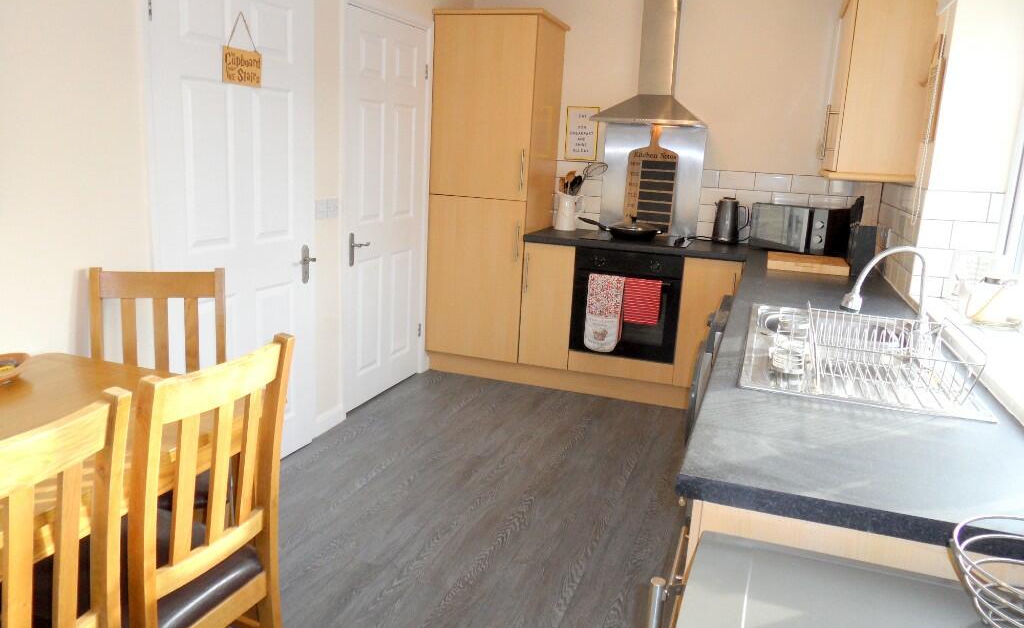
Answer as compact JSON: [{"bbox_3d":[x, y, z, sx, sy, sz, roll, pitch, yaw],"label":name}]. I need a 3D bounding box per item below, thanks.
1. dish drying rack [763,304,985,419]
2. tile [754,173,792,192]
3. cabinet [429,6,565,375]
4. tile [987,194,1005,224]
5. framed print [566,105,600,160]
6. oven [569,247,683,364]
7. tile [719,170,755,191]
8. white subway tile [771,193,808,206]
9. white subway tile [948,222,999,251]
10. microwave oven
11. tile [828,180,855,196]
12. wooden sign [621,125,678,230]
[{"bbox_3d":[0.862,0.091,1.672,0.360,0.115,0.450,7,14,19],"label":"dish drying rack"},{"bbox_3d":[1.502,-0.752,4.074,0.200,0.100,0.010,8,14,19],"label":"tile"},{"bbox_3d":[-0.093,-0.748,4.370,0.626,2.000,0.596,7,13,19],"label":"cabinet"},{"bbox_3d":[1.692,-0.370,2.480,0.048,0.100,0.010,7,14,19],"label":"tile"},{"bbox_3d":[0.437,-1.119,4.414,0.207,0.323,0.020,7,13,19],"label":"framed print"},{"bbox_3d":[0.716,-0.100,4.191,0.595,0.595,0.560,7,14,19],"label":"oven"},{"bbox_3d":[1.314,-0.775,4.139,0.200,0.100,0.010,8,14,19],"label":"tile"},{"bbox_3d":[1.599,-0.647,4.087,0.202,0.102,0.010,7,13,19],"label":"white subway tile"},{"bbox_3d":[1.607,-0.267,2.474,0.135,0.100,0.010,8,14,19],"label":"white subway tile"},{"bbox_3d":[1.577,-0.468,3.901,0.425,0.248,0.315,15,18,42],"label":"microwave oven"},{"bbox_3d":[1.889,-0.711,3.968,0.202,0.102,0.010,7,13,19],"label":"tile"},{"bbox_3d":[0.842,-0.814,4.323,0.305,0.665,0.020,7,11,19],"label":"wooden sign"}]

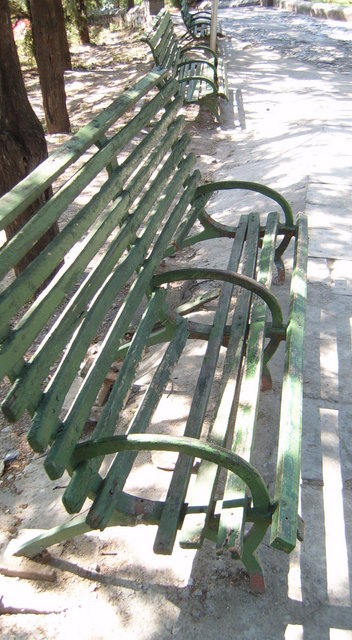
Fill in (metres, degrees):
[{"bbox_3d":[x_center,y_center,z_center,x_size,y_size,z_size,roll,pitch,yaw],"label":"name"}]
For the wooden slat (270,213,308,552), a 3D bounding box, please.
[{"bbox_3d":[0.448,-0.002,2.535,0.048,0.030,2.214,28,30,-4],"label":"wooden slat"}]

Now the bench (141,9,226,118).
[{"bbox_3d":[0.155,-3.070,8.240,0.870,0.890,2.130,2,30,2],"label":"bench"}]

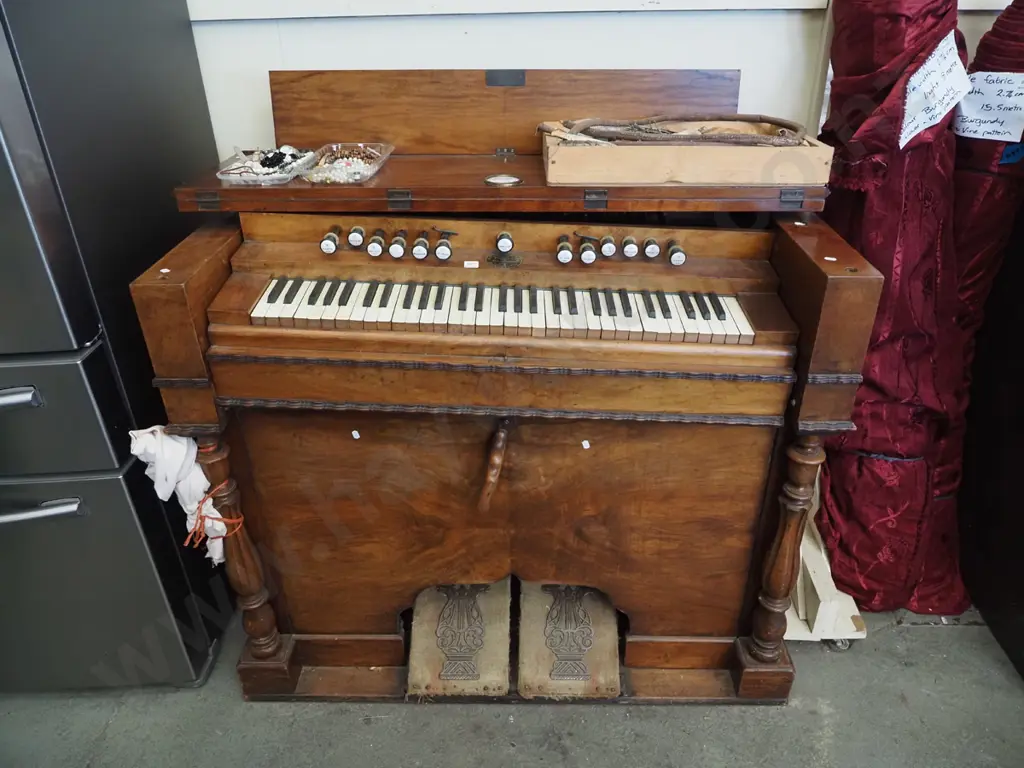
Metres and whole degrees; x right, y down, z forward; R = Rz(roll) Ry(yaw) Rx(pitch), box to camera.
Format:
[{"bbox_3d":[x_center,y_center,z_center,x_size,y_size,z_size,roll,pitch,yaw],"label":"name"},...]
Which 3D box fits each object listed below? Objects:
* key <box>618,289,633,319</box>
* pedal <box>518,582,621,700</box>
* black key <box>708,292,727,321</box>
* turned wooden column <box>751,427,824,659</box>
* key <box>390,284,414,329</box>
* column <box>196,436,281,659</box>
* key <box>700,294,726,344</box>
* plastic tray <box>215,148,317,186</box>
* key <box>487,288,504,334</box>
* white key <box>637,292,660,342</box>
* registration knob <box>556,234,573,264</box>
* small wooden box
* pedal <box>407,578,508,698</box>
[{"bbox_3d":[0.201,-0.147,1.261,0.011,0.012,0.088,2,37,-1],"label":"key"},{"bbox_3d":[0.122,0.556,1.593,0.218,0.030,0.265,-1,62,0],"label":"pedal"},{"bbox_3d":[0.366,-0.140,1.260,0.012,0.011,0.088,2,36,-1],"label":"black key"},{"bbox_3d":[0.526,0.314,1.363,0.068,0.568,0.068,0,29,2],"label":"turned wooden column"},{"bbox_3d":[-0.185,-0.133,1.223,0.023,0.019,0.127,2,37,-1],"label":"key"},{"bbox_3d":[-0.547,0.326,1.414,0.073,0.588,0.073,0,29,1],"label":"column"},{"bbox_3d":[0.352,-0.117,1.258,0.023,0.020,0.132,2,37,-1],"label":"key"},{"bbox_3d":[-0.463,-0.414,1.358,0.148,0.032,0.190,-4,29,-4],"label":"plastic tray"},{"bbox_3d":[-0.025,-0.128,1.248,0.022,0.020,0.132,2,36,-1],"label":"key"},{"bbox_3d":[0.233,-0.119,1.250,0.022,0.020,0.132,2,36,-1],"label":"white key"},{"bbox_3d":[0.096,-0.248,1.294,0.031,0.031,0.074,2,36,-1],"label":"registration knob"},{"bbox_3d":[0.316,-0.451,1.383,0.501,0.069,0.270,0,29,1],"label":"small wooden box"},{"bbox_3d":[-0.113,0.564,1.621,0.215,0.030,0.280,0,52,2],"label":"pedal"}]

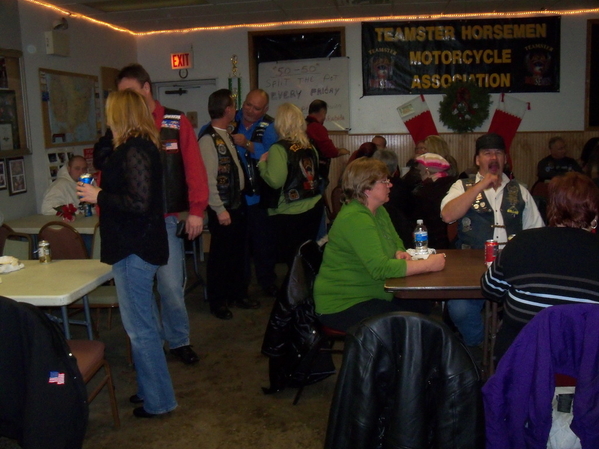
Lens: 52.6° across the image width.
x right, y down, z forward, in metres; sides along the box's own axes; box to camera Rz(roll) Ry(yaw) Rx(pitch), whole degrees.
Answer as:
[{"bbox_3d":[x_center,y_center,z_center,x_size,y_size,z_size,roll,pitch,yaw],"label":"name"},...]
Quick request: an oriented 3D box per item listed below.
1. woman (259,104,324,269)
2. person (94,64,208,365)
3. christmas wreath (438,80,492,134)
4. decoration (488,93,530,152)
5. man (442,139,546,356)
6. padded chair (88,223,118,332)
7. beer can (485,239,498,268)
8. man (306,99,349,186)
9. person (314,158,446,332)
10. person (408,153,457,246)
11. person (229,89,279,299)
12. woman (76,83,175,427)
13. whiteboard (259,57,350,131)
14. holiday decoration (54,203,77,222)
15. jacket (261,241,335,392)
[{"bbox_3d":[-0.076,-0.162,4.960,0.520,1.640,0.420,-7,12,-34],"label":"woman"},{"bbox_3d":[-0.865,-0.055,3.823,0.620,1.830,0.420,1,10,11],"label":"person"},{"bbox_3d":[2.082,-1.489,7.640,0.630,0.630,0.140,0,10,6],"label":"christmas wreath"},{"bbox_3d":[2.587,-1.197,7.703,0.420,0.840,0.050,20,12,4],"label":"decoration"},{"bbox_3d":[1.174,0.156,3.740,0.600,1.380,0.760,1,10,12],"label":"man"},{"bbox_3d":[-1.248,0.423,4.010,0.460,0.870,0.620,0,10,8],"label":"padded chair"},{"bbox_3d":[0.996,0.147,3.133,0.066,0.122,0.066,-1,10,0],"label":"beer can"},{"bbox_3d":[0.296,-0.561,6.900,0.550,1.730,0.500,-7,12,-30],"label":"man"},{"bbox_3d":[0.435,0.313,3.108,0.760,1.301,0.560,1,10,9],"label":"person"},{"bbox_3d":[0.930,0.052,4.831,0.520,1.240,0.720,-6,11,-29],"label":"person"},{"bbox_3d":[-0.366,-0.279,5.295,0.600,1.770,0.420,2,10,17],"label":"person"},{"bbox_3d":[-0.894,0.173,3.130,0.500,1.670,0.430,4,11,27],"label":"woman"},{"bbox_3d":[0.060,-1.688,7.962,1.200,0.910,0.030,-1,10,8],"label":"whiteboard"},{"bbox_3d":[-1.891,-0.098,4.866,0.160,0.150,0.140,0,10,8],"label":"holiday decoration"},{"bbox_3d":[0.036,0.468,3.401,0.380,0.790,0.480,0,10,8],"label":"jacket"}]

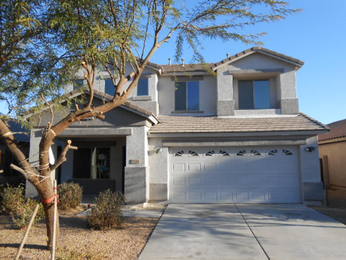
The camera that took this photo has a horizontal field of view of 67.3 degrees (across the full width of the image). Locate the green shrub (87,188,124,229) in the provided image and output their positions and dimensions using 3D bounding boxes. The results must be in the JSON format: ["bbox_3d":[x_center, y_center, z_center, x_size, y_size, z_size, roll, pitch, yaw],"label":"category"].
[{"bbox_3d":[-1.805,2.147,7.059,0.940,1.020,0.920,-1,-6,4],"label":"green shrub"}]

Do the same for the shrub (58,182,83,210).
[{"bbox_3d":[-3.632,2.331,9.171,0.840,0.900,0.820,-1,-6,4],"label":"shrub"}]

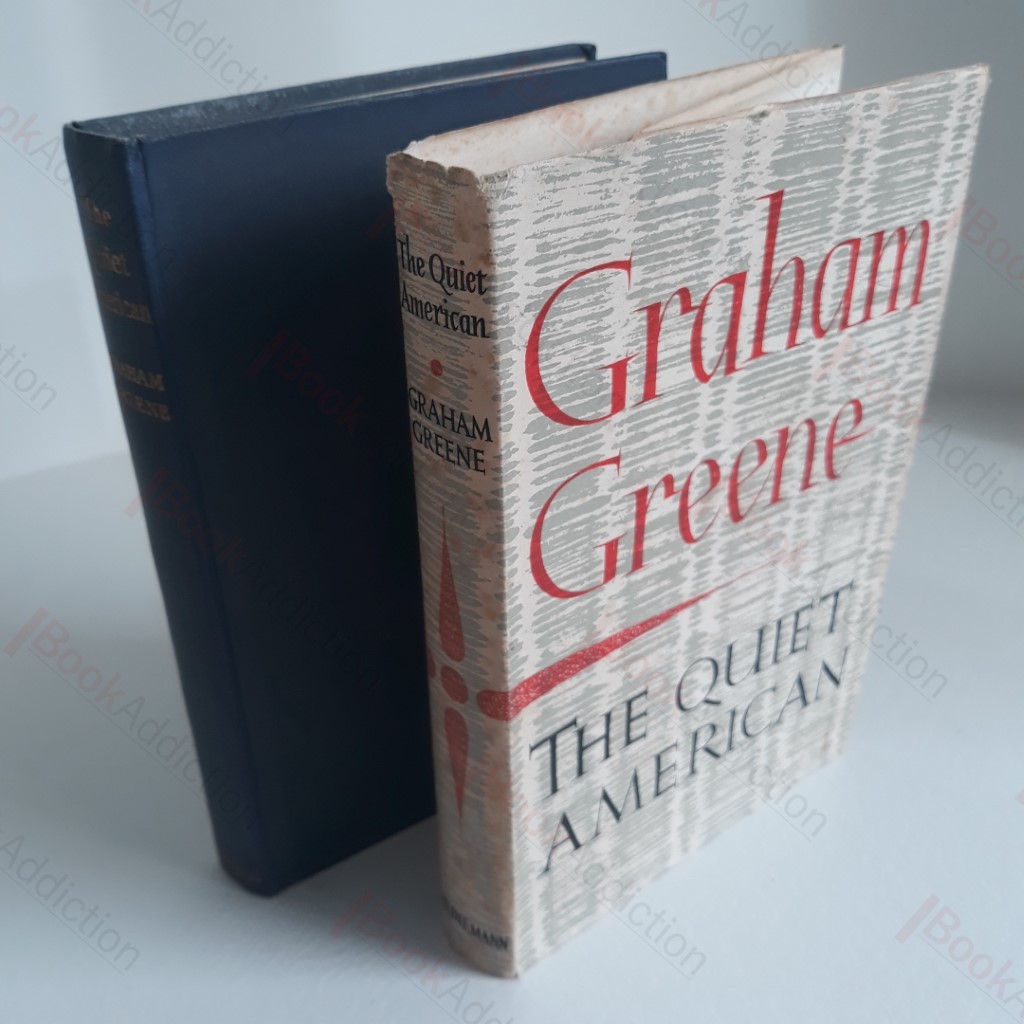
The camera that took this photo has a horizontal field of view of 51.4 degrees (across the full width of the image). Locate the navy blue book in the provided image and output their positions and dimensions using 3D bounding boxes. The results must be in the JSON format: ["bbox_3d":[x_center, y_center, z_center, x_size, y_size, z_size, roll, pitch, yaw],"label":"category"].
[{"bbox_3d":[-0.021,-0.006,0.268,0.129,0.193,0.026,-23,38,-30],"label":"navy blue book"}]

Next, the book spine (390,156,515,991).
[{"bbox_3d":[-0.008,0.027,0.215,0.023,0.194,0.012,25,41,35],"label":"book spine"}]

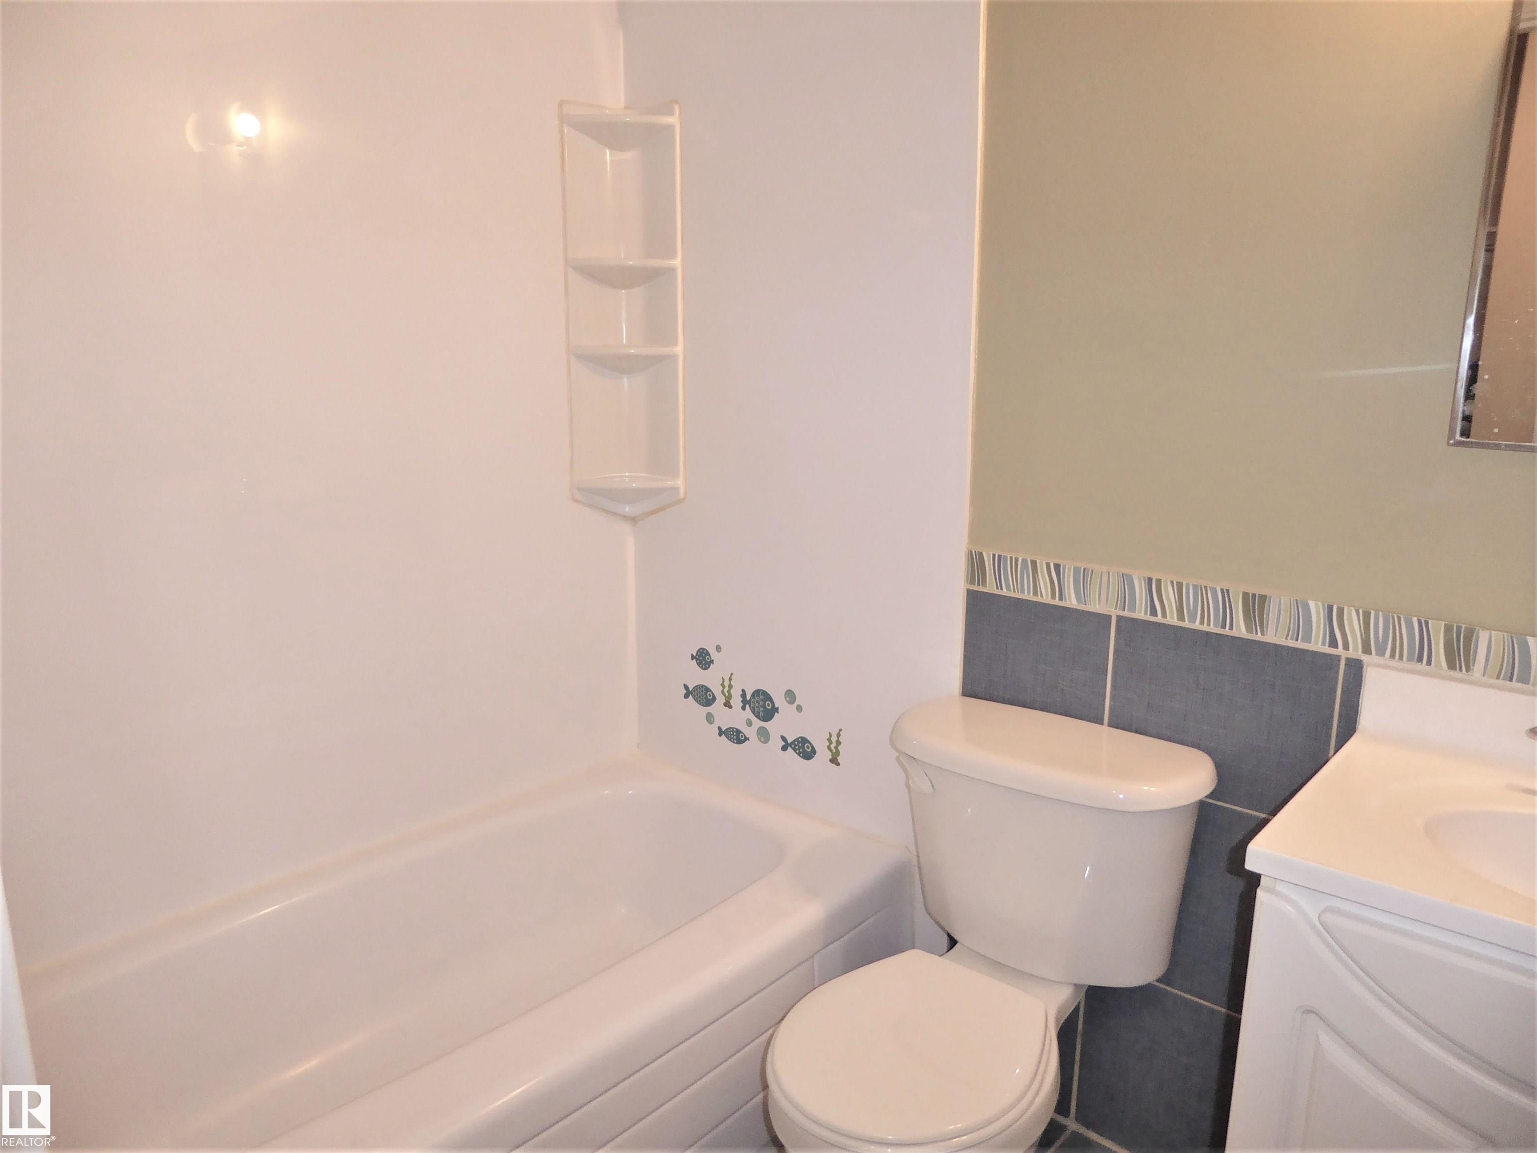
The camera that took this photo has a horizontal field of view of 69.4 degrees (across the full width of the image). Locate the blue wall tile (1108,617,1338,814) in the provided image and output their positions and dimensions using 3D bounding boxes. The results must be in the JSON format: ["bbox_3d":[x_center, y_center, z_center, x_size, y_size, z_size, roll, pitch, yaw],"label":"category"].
[{"bbox_3d":[0.664,0.210,1.650,0.325,0.254,0.010,11,16,41],"label":"blue wall tile"}]

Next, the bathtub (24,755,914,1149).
[{"bbox_3d":[-0.523,0.768,1.798,0.766,0.394,1.524,11,16,41],"label":"bathtub"}]

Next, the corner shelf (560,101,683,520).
[{"bbox_3d":[-0.292,-0.524,2.280,0.230,0.860,0.117,0,12,-3],"label":"corner shelf"}]

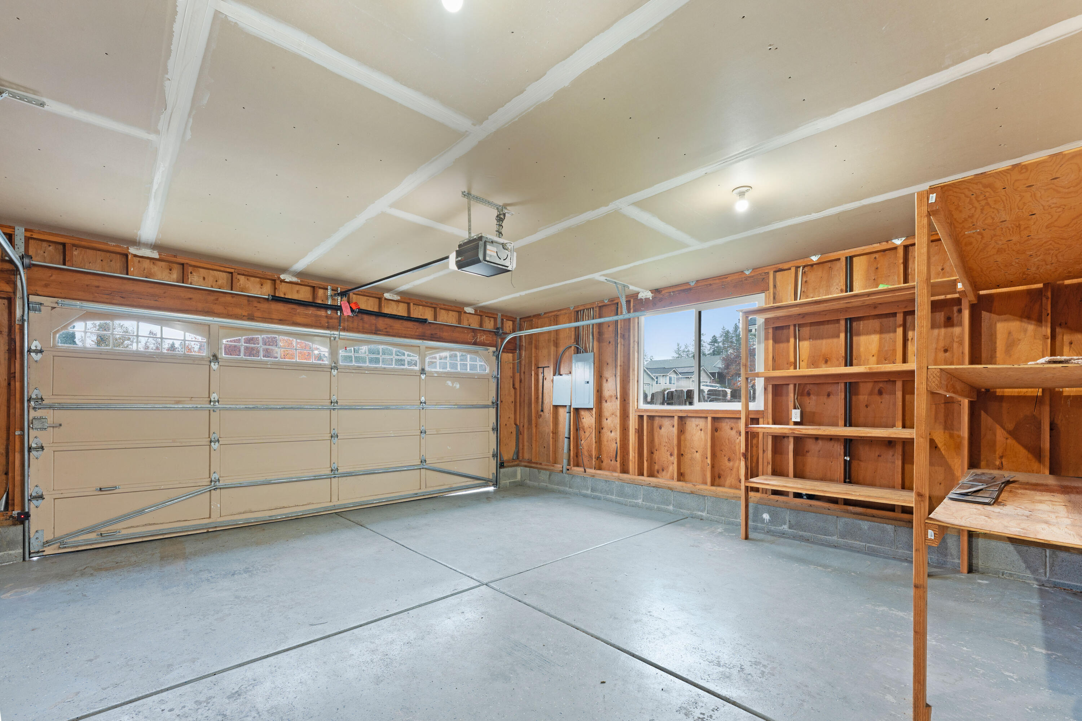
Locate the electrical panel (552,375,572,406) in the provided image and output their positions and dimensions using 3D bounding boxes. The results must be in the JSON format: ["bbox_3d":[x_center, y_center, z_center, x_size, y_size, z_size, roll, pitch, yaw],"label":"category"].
[{"bbox_3d":[0.347,0.454,6.326,0.100,0.429,0.344,5,-7,-43],"label":"electrical panel"}]

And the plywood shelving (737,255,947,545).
[{"bbox_3d":[2.563,0.573,3.647,0.410,2.180,1.540,5,-7,-43],"label":"plywood shelving"}]

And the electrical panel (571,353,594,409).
[{"bbox_3d":[0.636,0.298,6.046,0.100,0.746,0.379,5,-7,-43],"label":"electrical panel"}]

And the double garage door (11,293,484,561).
[{"bbox_3d":[-2.539,0.739,5.175,4.891,2.186,0.080,5,-7,-43],"label":"double garage door"}]

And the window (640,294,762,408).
[{"bbox_3d":[1.809,-0.033,4.925,0.100,1.182,1.498,5,-7,-43],"label":"window"}]

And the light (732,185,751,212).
[{"bbox_3d":[1.362,-1.078,2.847,0.120,0.140,0.120,5,-7,-43],"label":"light"}]

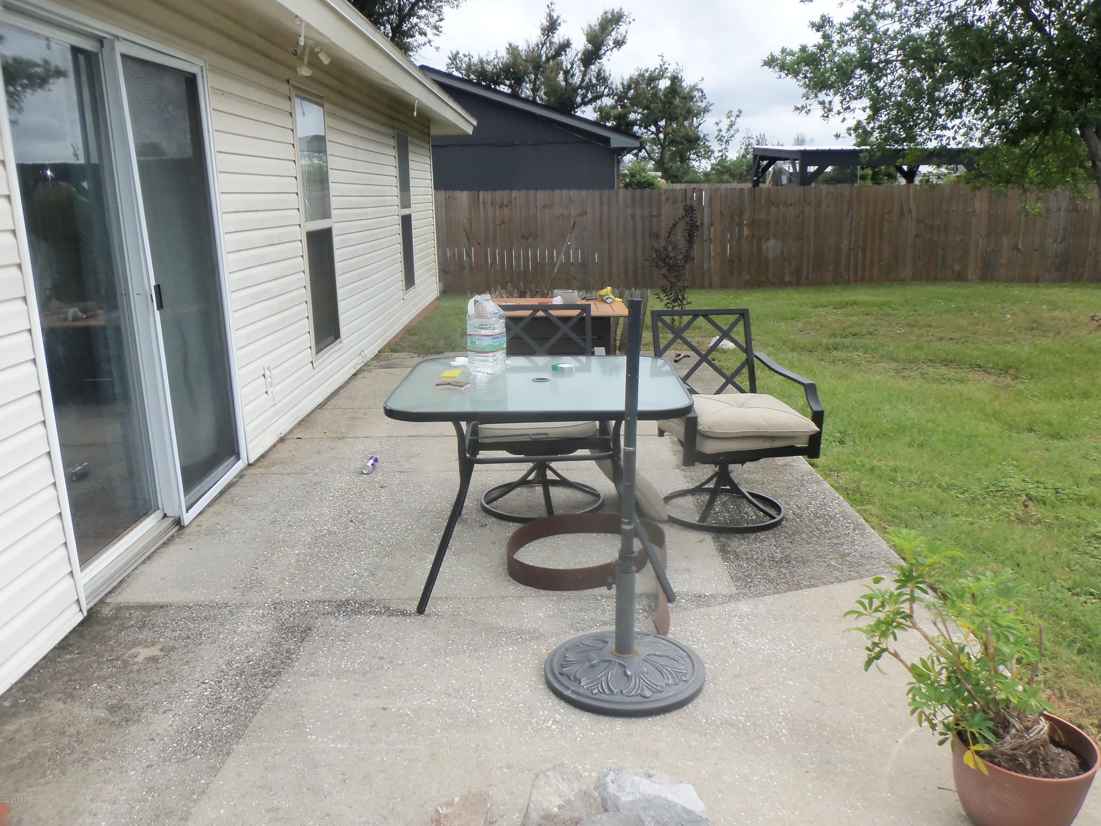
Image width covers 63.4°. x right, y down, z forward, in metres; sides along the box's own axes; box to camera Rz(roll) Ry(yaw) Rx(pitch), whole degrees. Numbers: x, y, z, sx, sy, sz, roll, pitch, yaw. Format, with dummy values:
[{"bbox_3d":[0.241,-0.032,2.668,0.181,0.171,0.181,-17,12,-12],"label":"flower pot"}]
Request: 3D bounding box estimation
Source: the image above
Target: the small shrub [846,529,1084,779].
[{"bbox_3d":[0.895,0.507,1.988,0.470,0.560,0.410,-1,14,0],"label":"small shrub"}]

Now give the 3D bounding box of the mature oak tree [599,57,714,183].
[{"bbox_3d":[4.851,-12.651,42.202,5.430,7.580,5.600,-1,14,0],"label":"mature oak tree"}]

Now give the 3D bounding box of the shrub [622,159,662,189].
[{"bbox_3d":[2.398,-5.445,23.891,1.290,2.550,1.250,-1,14,0],"label":"shrub"}]

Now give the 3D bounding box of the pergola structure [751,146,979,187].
[{"bbox_3d":[6.922,-4.609,19.855,3.870,2.800,4.100,-1,14,0],"label":"pergola structure"}]

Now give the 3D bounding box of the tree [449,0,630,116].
[{"bbox_3d":[-0.551,-12.401,38.145,8.060,9.340,8.000,-1,14,0],"label":"tree"}]

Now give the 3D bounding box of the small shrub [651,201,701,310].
[{"bbox_3d":[1.427,-1.657,10.170,0.570,1.410,0.550,-1,14,0],"label":"small shrub"}]

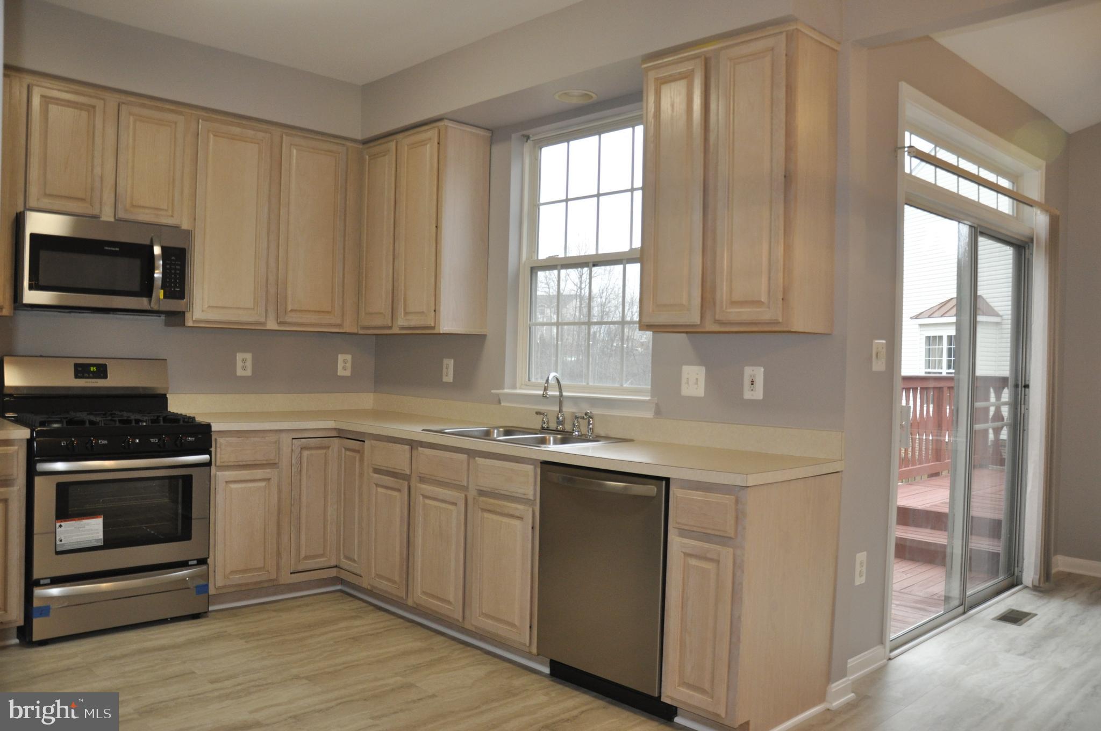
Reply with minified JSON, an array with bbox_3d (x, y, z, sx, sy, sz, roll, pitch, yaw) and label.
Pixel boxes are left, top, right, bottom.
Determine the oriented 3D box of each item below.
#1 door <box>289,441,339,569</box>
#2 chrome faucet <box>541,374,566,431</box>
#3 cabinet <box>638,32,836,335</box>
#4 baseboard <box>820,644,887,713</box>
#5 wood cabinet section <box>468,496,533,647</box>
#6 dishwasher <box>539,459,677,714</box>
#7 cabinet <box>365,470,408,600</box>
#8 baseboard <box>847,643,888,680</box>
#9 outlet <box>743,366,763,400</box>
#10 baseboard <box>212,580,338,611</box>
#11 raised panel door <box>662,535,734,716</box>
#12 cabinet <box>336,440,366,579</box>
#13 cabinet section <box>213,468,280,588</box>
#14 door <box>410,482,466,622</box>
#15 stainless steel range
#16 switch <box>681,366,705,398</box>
[{"bbox_3d":[-1.177,0.694,4.112,0.022,0.669,0.260,2,1,45],"label":"door"},{"bbox_3d":[0.024,0.167,3.843,0.050,0.275,0.175,2,1,44],"label":"chrome faucet"},{"bbox_3d":[0.697,-0.652,3.129,0.663,1.057,0.325,2,1,45],"label":"cabinet"},{"bbox_3d":[1.207,1.202,3.224,0.070,0.092,0.620,2,1,44],"label":"baseboard"},{"bbox_3d":[-0.201,0.813,3.300,0.358,0.550,0.021,2,1,45],"label":"wood cabinet section"},{"bbox_3d":[0.379,0.804,3.174,0.602,0.853,0.615,2,1,44],"label":"dishwasher"},{"bbox_3d":[-0.577,0.802,4.102,0.355,0.556,0.557,2,1,44],"label":"cabinet"},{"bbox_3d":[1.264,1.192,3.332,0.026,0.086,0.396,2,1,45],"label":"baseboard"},{"bbox_3d":[0.793,0.069,3.217,0.085,0.122,0.009,2,1,45],"label":"outlet"},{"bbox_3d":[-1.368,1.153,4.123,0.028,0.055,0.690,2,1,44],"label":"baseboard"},{"bbox_3d":[0.478,0.830,2.636,0.231,0.546,0.020,2,0,45],"label":"raised panel door"},{"bbox_3d":[-0.989,0.701,4.111,0.242,0.668,0.022,2,1,45],"label":"cabinet"},{"bbox_3d":[-1.435,0.765,3.896,0.020,0.537,0.312,2,1,44],"label":"cabinet section"},{"bbox_3d":[-0.482,0.806,3.601,0.347,0.546,0.020,2,0,45],"label":"door"},{"bbox_3d":[-2.005,0.570,3.712,0.680,1.203,0.751,2,1,45],"label":"stainless steel range"},{"bbox_3d":[0.599,0.067,3.450,0.120,0.128,0.013,2,1,44],"label":"switch"}]

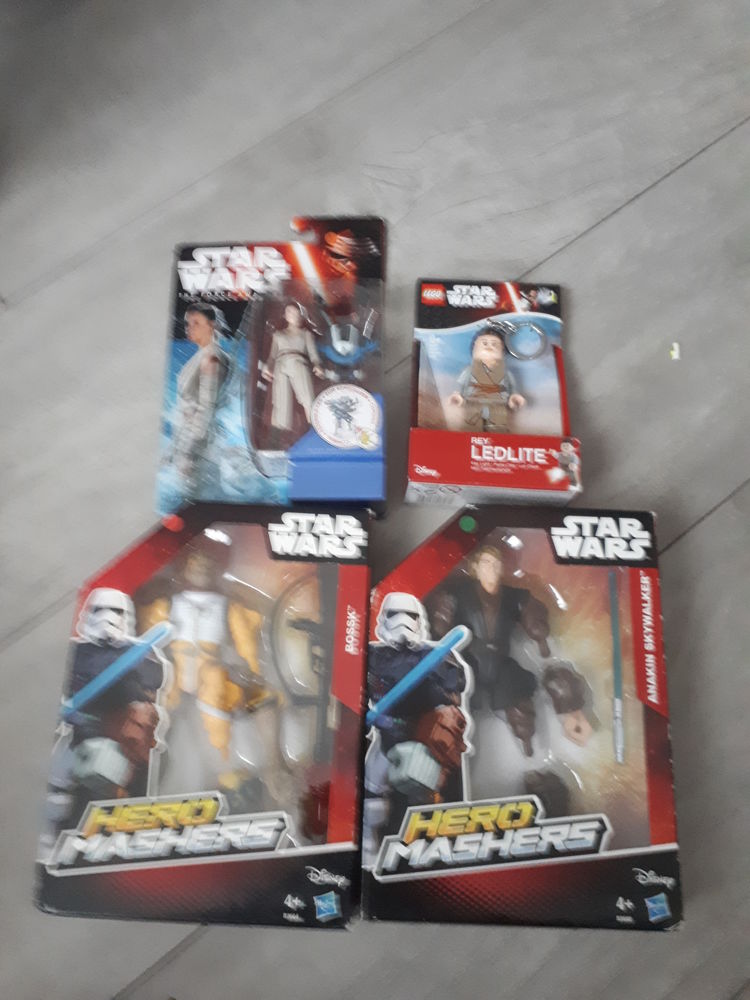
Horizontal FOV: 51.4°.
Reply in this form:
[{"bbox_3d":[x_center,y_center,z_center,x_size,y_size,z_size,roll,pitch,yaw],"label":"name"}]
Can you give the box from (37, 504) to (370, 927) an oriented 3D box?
[{"bbox_3d":[-0.083,0.109,0.424,0.153,0.054,0.206,2,75,1],"label":"box"}]

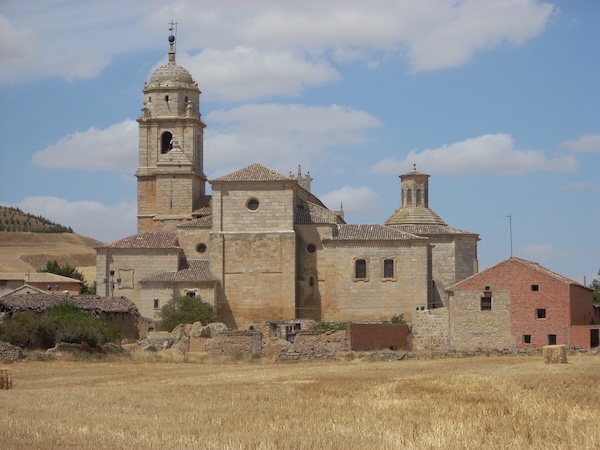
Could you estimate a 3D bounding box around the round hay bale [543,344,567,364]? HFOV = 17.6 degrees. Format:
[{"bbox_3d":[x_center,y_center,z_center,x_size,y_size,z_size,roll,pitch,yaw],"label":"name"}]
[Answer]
[{"bbox_3d":[16.873,8.592,128.500,1.480,1.240,1.480,0,-3,0],"label":"round hay bale"}]

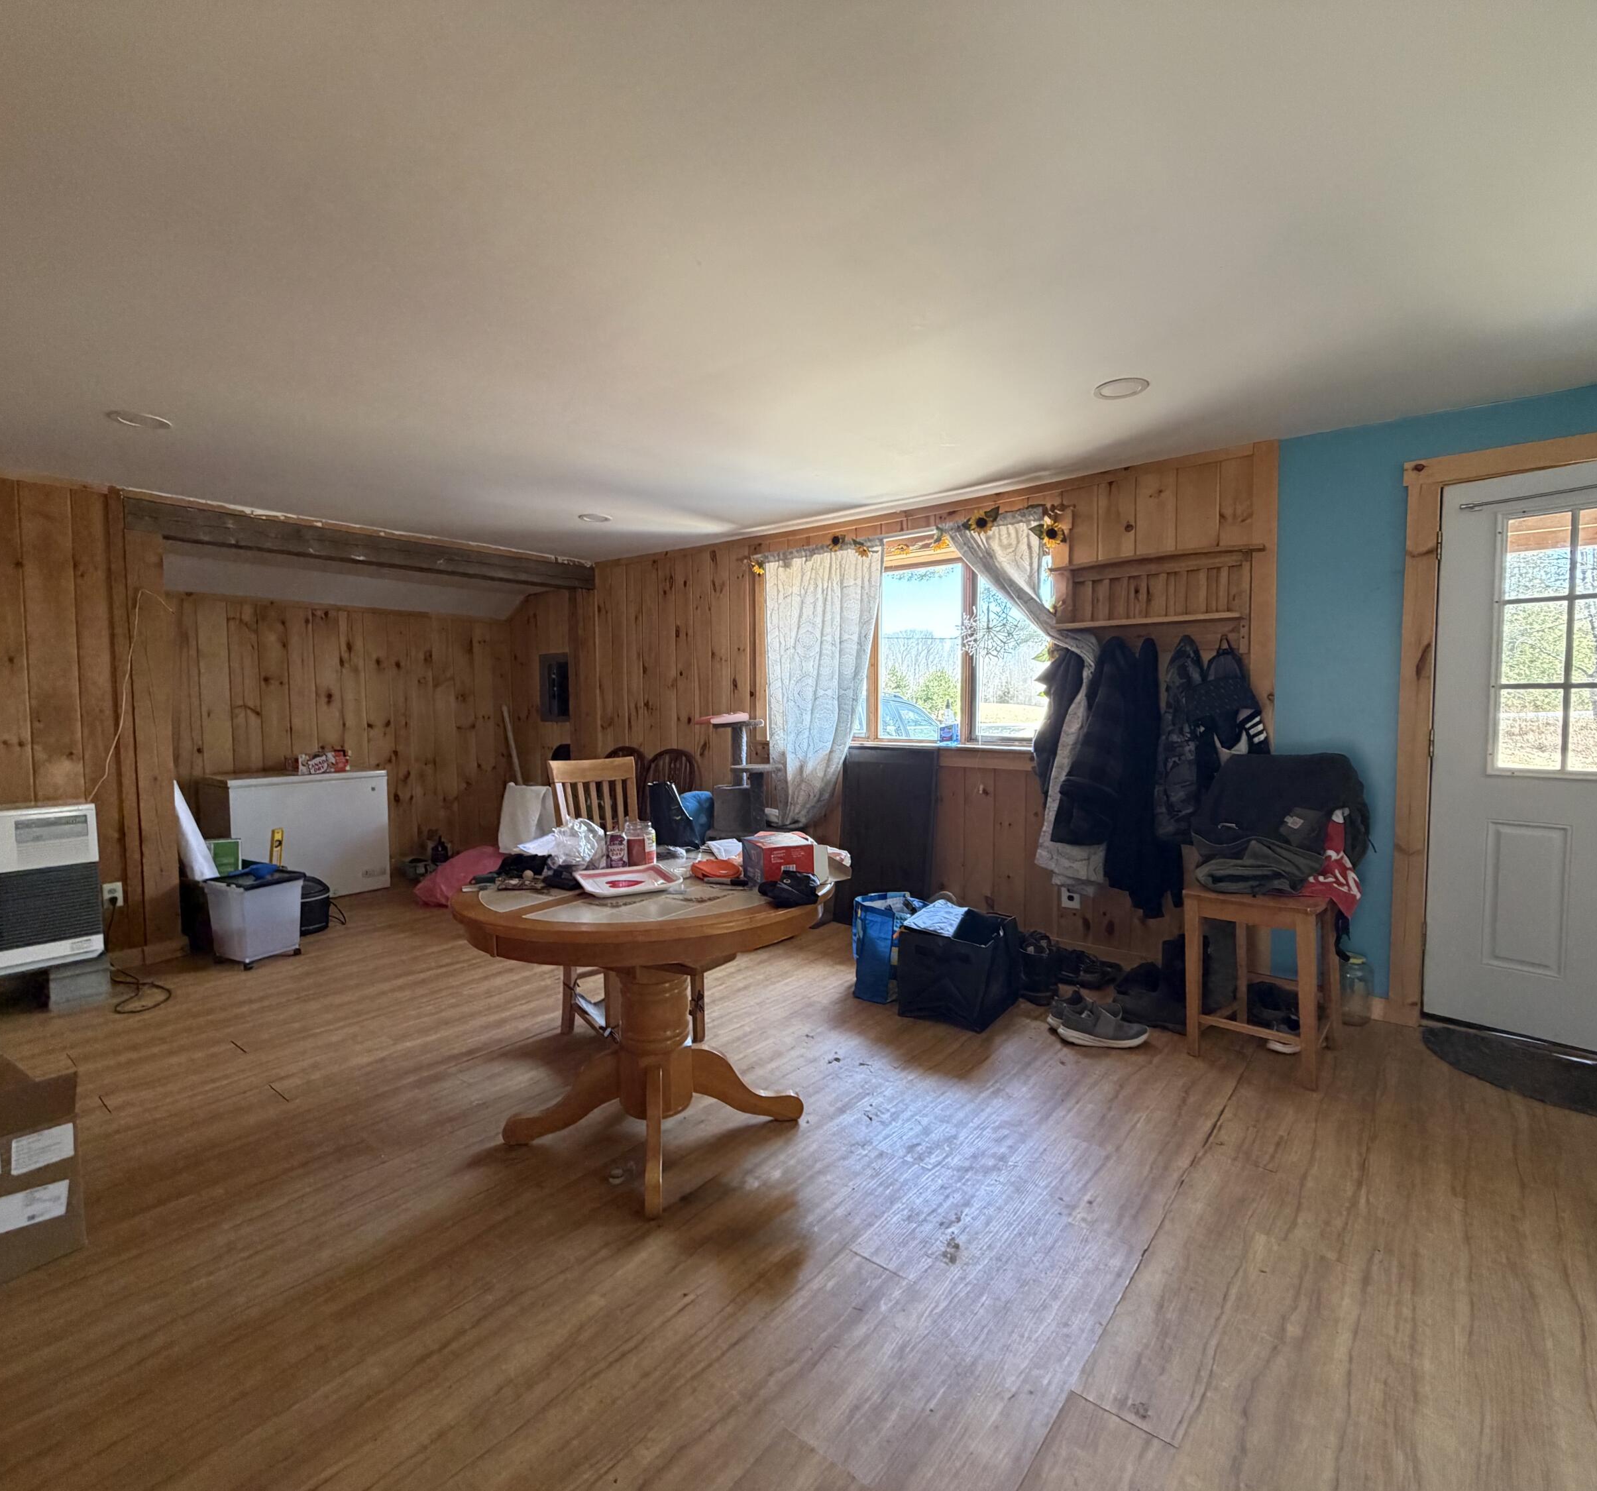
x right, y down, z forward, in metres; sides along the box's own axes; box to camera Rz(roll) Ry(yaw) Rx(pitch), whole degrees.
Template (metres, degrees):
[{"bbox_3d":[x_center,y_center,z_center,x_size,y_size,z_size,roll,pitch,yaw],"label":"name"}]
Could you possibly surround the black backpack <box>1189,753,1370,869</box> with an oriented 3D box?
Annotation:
[{"bbox_3d":[1.749,0.253,2.927,0.480,0.440,0.350,2,4,40],"label":"black backpack"}]

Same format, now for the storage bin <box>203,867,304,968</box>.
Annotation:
[{"bbox_3d":[-2.648,0.849,3.934,0.315,0.395,0.290,1,3,24],"label":"storage bin"}]

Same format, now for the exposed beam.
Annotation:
[{"bbox_3d":[-2.525,-1.234,5.158,0.151,0.166,2.834,2,4,38],"label":"exposed beam"}]

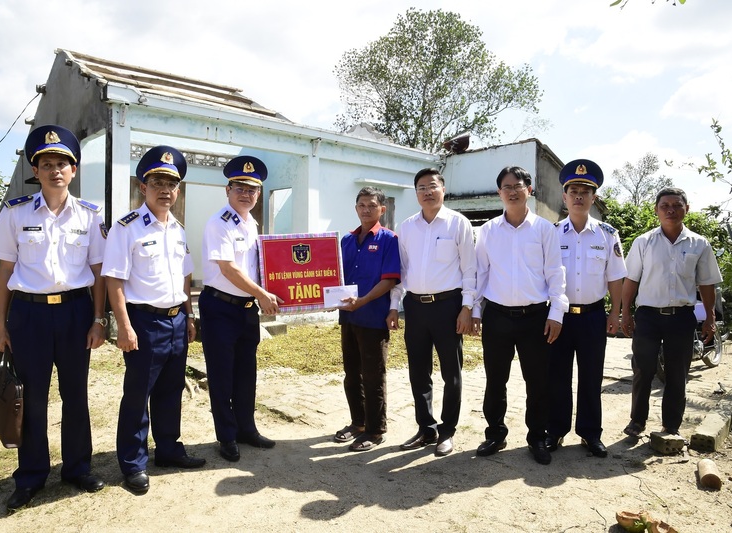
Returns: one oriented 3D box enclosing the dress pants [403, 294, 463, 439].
[{"bbox_3d":[0.397,0.596,3.180,0.360,0.860,0.270,1,1,19],"label":"dress pants"}]

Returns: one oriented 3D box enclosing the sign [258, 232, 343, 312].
[{"bbox_3d":[-0.372,0.035,3.120,0.455,0.440,0.170,-3,-4,3],"label":"sign"}]

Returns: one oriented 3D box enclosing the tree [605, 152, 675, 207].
[{"bbox_3d":[10.811,-1.554,21.000,2.700,5.870,2.600,0,1,0],"label":"tree"}]

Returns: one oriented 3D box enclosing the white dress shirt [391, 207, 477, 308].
[{"bbox_3d":[0.404,-0.060,3.190,0.500,0.620,0.280,1,1,19],"label":"white dress shirt"}]

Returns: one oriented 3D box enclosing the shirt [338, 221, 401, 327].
[{"bbox_3d":[0.028,0.062,3.300,0.430,0.660,0.290,1,1,32],"label":"shirt"}]

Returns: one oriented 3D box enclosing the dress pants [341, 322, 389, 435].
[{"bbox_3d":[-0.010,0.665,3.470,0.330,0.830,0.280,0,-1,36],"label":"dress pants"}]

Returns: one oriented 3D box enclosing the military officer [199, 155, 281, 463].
[{"bbox_3d":[-0.770,0.220,3.250,0.470,1.800,0.500,0,0,29],"label":"military officer"}]

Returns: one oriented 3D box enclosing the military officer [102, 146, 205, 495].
[{"bbox_3d":[-1.125,0.239,2.860,0.370,1.770,0.520,0,-1,33],"label":"military officer"}]

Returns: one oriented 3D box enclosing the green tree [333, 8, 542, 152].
[{"bbox_3d":[2.420,-3.700,18.000,7.100,9.900,6.800,0,0,0],"label":"green tree"}]

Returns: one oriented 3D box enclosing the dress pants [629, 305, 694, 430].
[{"bbox_3d":[1.946,0.663,3.500,0.390,0.820,0.280,1,1,26],"label":"dress pants"}]

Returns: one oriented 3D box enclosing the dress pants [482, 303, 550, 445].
[{"bbox_3d":[0.912,0.645,3.240,0.420,0.870,0.290,0,0,14],"label":"dress pants"}]

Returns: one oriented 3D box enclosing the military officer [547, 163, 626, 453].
[{"bbox_3d":[1.309,0.243,3.240,0.540,1.760,0.340,1,1,24],"label":"military officer"}]

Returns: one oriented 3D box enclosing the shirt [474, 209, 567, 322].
[{"bbox_3d":[0.901,0.000,3.130,0.530,0.660,0.290,1,1,17],"label":"shirt"}]

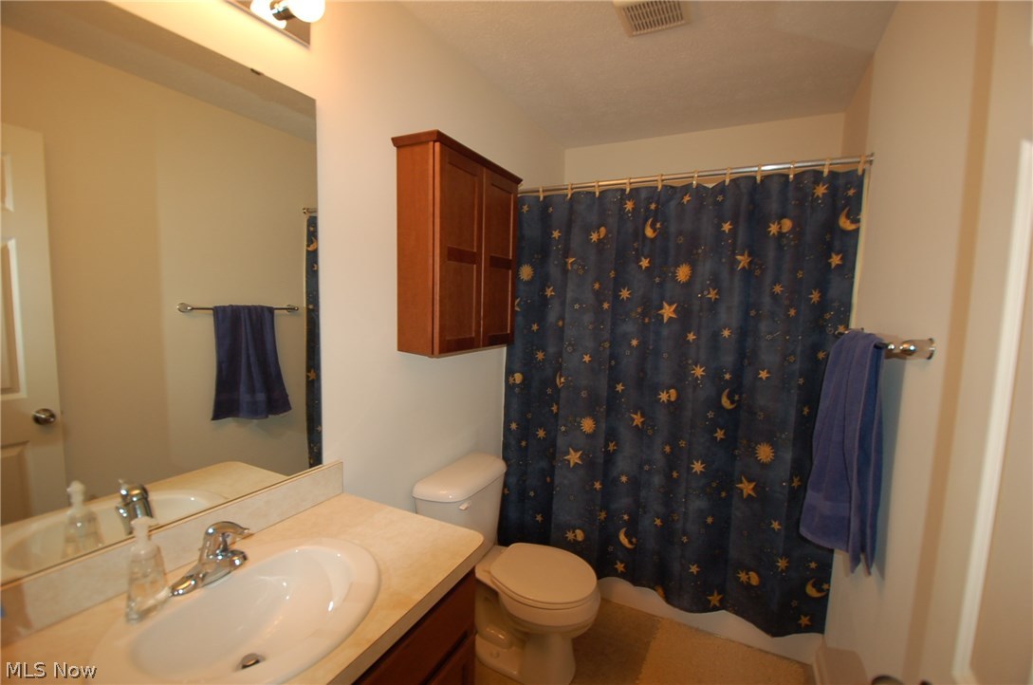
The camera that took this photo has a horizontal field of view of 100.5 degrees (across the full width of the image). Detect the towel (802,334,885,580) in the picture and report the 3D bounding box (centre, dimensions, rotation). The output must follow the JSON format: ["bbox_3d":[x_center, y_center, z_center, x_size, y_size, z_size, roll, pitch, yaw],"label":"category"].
[{"bbox_3d":[0.917,0.278,1.220,0.110,0.650,0.390,4,6,27],"label":"towel"}]

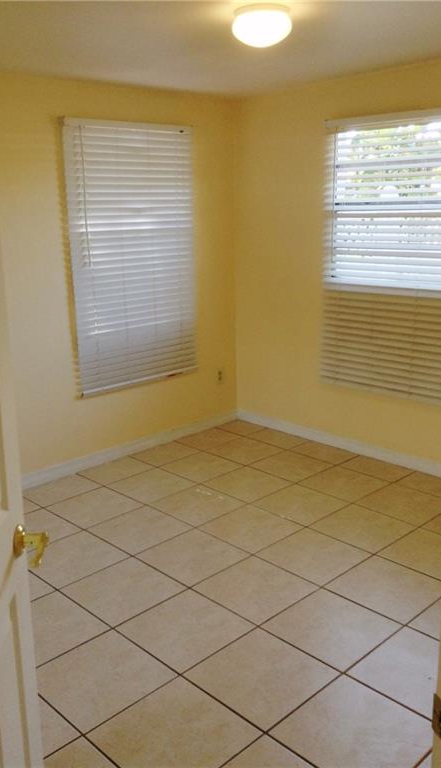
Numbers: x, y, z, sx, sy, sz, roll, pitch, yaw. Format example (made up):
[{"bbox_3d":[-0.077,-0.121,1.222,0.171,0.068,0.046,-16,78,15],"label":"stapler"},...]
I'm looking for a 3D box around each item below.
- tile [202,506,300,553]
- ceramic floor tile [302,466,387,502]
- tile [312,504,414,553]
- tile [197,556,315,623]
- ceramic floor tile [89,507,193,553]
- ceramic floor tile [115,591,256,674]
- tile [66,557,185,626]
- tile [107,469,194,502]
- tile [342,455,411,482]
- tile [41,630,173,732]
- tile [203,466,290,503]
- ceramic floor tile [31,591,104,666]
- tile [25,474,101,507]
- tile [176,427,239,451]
[{"bbox_3d":[0.159,0.747,3.745,0.403,0.010,0.403,-15,21,-42],"label":"tile"},{"bbox_3d":[0.738,0.596,4.350,0.407,0.010,0.407,-15,21,-42],"label":"ceramic floor tile"},{"bbox_3d":[0.733,0.738,3.729,0.402,0.010,0.402,-15,21,-42],"label":"tile"},{"bbox_3d":[0.157,0.910,3.241,0.407,0.010,0.407,-15,21,-42],"label":"tile"},{"bbox_3d":[-0.417,0.755,3.753,0.403,0.010,0.403,-15,21,-42],"label":"ceramic floor tile"},{"bbox_3d":[-0.140,0.992,2.961,0.407,0.010,0.407,-15,21,-42],"label":"ceramic floor tile"},{"bbox_3d":[-0.428,0.919,3.251,0.407,0.010,0.407,-15,21,-42],"label":"tile"},{"bbox_3d":[-0.411,0.604,4.308,0.403,0.010,0.403,-15,21,-42],"label":"tile"},{"bbox_3d":[0.965,0.525,4.504,0.220,0.010,0.403,-15,21,-42],"label":"tile"},{"bbox_3d":[-0.439,1.075,2.679,0.407,0.010,0.407,-15,21,-42],"label":"tile"},{"bbox_3d":[0.162,0.595,4.292,0.402,0.010,0.402,-15,21,-42],"label":"tile"},{"bbox_3d":[-0.727,1.001,2.971,0.407,0.010,0.407,-15,21,-42],"label":"ceramic floor tile"},{"bbox_3d":[-0.943,0.635,4.332,0.407,0.010,0.290,-15,21,-42],"label":"tile"},{"bbox_3d":[-0.083,0.384,5.093,0.402,0.010,0.300,-15,21,-42],"label":"tile"}]

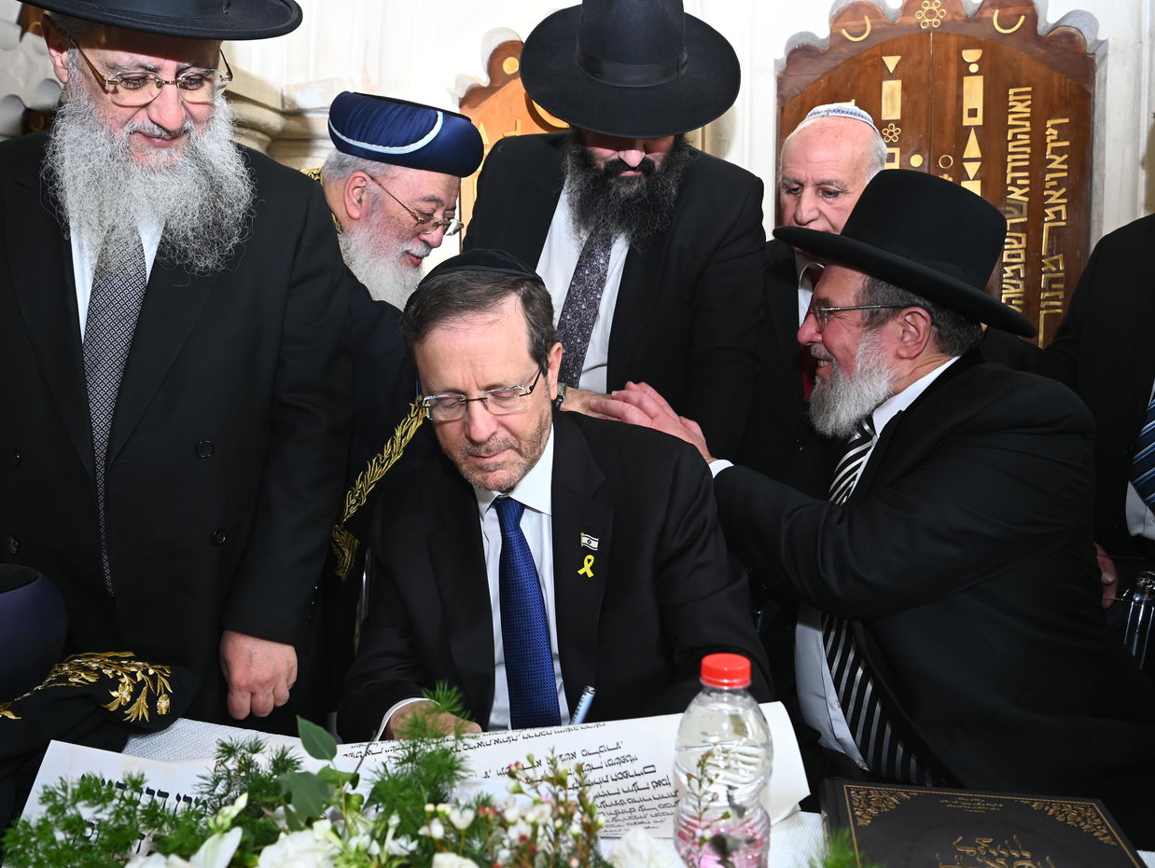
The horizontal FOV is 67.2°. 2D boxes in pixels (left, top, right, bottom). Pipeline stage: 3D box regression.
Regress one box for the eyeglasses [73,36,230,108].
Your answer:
[{"bbox_3d":[-0.497,-0.428,1.025,0.140,0.046,0.140,-13,39,-30],"label":"eyeglasses"}]

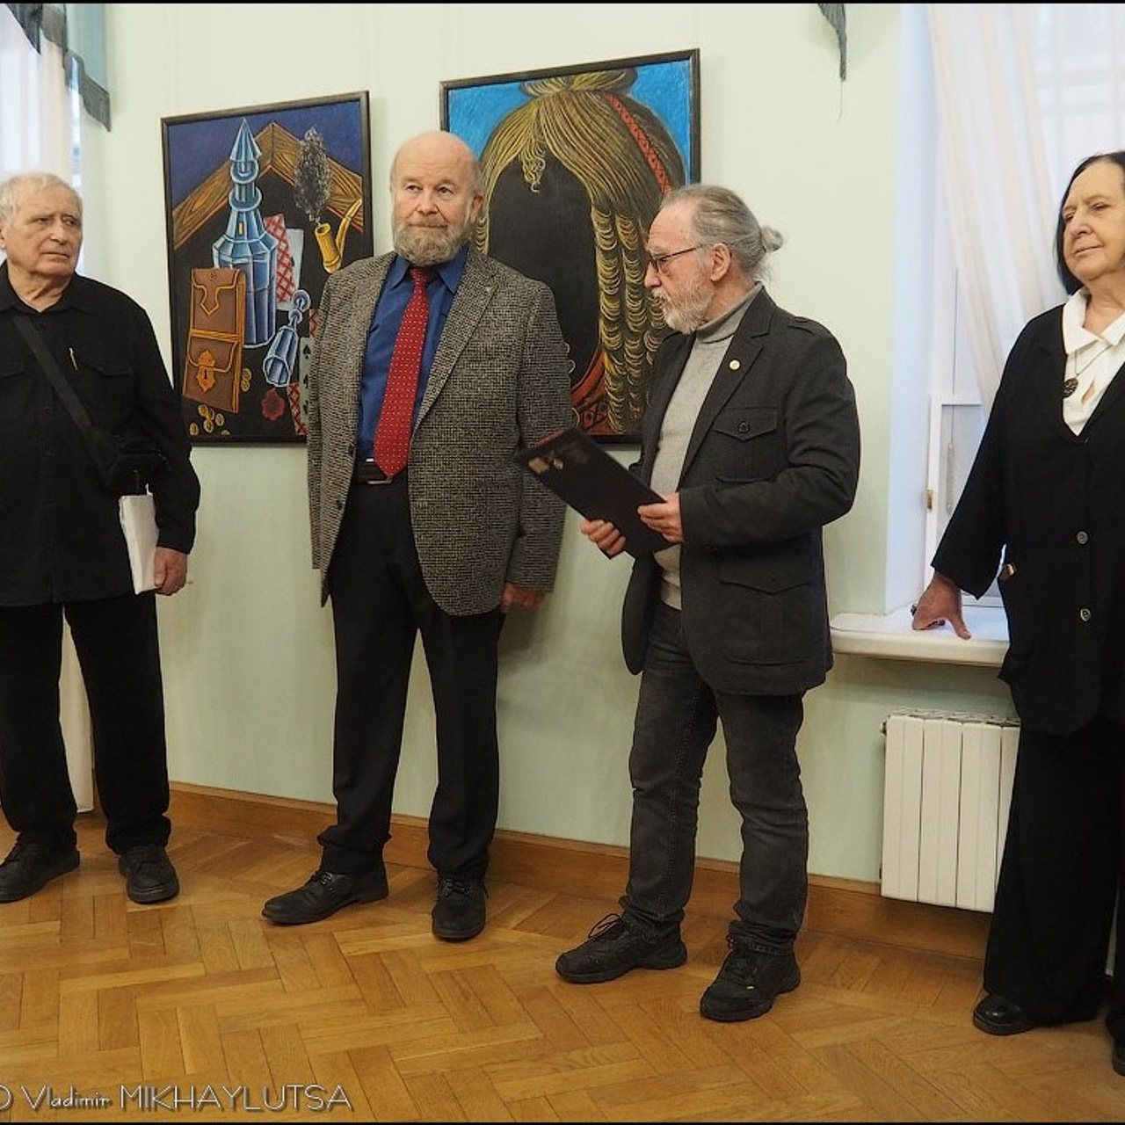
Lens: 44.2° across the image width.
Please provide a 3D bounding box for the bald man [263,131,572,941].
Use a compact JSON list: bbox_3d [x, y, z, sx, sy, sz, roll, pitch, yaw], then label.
[{"bbox_3d":[-0.325,-0.067,3.275,0.620,1.810,0.390,2,5,22],"label":"bald man"}]

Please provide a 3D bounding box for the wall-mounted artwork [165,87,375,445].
[{"bbox_3d":[-0.776,-0.758,3.714,0.678,0.886,0.040,3,8,26],"label":"wall-mounted artwork"}]

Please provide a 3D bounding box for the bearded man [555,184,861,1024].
[{"bbox_3d":[0.309,0.068,2.841,0.460,1.620,0.540,-3,6,-40],"label":"bearded man"}]

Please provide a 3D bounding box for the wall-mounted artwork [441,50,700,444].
[{"bbox_3d":[0.018,-0.728,3.323,0.678,0.886,0.040,3,8,26],"label":"wall-mounted artwork"}]

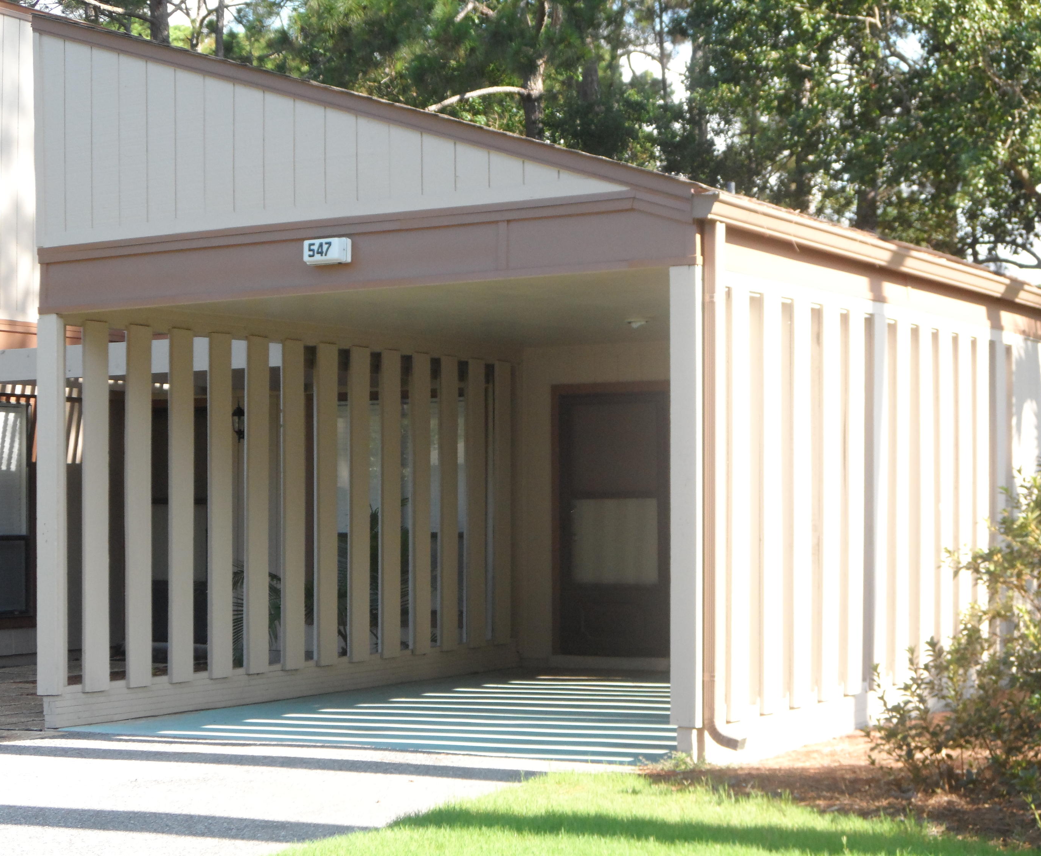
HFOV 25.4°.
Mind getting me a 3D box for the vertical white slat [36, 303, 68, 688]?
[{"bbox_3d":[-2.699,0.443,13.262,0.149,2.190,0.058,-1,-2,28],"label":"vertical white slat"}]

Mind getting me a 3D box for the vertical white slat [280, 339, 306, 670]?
[{"bbox_3d":[-1.519,0.508,15.347,0.030,2.204,0.222,-1,-2,28],"label":"vertical white slat"}]

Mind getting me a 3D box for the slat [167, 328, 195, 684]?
[{"bbox_3d":[-2.106,0.478,14.251,0.030,2.202,0.222,-1,-2,28],"label":"slat"}]

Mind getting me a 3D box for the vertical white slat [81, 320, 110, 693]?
[{"bbox_3d":[-2.521,0.462,13.652,0.035,2.190,0.215,-1,-2,28],"label":"vertical white slat"}]

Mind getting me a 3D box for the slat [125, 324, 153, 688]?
[{"bbox_3d":[-2.300,0.468,13.886,0.030,2.195,0.222,-1,-2,28],"label":"slat"}]

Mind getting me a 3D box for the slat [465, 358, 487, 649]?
[{"bbox_3d":[-0.345,0.570,17.515,0.030,2.196,0.222,-1,-2,28],"label":"slat"}]

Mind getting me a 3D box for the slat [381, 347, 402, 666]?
[{"bbox_3d":[-0.927,0.540,16.445,0.035,2.190,0.215,-1,-2,28],"label":"slat"}]

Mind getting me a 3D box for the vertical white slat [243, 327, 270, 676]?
[{"bbox_3d":[-1.721,0.501,15.053,0.035,2.190,0.215,-1,-2,28],"label":"vertical white slat"}]

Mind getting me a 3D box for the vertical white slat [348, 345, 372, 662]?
[{"bbox_3d":[-1.122,0.531,16.102,0.035,2.190,0.215,-1,-2,28],"label":"vertical white slat"}]

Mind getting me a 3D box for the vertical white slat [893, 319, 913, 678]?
[{"bbox_3d":[2.267,0.427,13.732,0.035,2.170,0.215,-1,-2,28],"label":"vertical white slat"}]

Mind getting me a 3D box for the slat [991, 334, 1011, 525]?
[{"bbox_3d":[3.216,0.462,15.511,0.035,2.170,0.215,-1,-2,28],"label":"slat"}]

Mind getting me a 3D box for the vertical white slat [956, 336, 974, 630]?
[{"bbox_3d":[2.899,0.482,15.060,0.030,2.197,0.230,-1,-2,28],"label":"vertical white slat"}]

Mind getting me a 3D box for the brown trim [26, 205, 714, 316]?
[{"bbox_3d":[-0.956,-0.858,12.205,4.270,0.310,0.070,-2,-2,32],"label":"brown trim"}]

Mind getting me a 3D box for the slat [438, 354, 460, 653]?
[{"bbox_3d":[-0.531,0.559,17.137,0.035,2.190,0.215,-1,-2,28],"label":"slat"}]

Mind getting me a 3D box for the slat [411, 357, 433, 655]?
[{"bbox_3d":[-0.731,0.551,16.804,0.030,2.201,0.222,-1,-2,28],"label":"slat"}]

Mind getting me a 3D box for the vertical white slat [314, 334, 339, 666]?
[{"bbox_3d":[-1.324,0.518,15.708,0.030,2.205,0.222,-1,-2,28],"label":"vertical white slat"}]

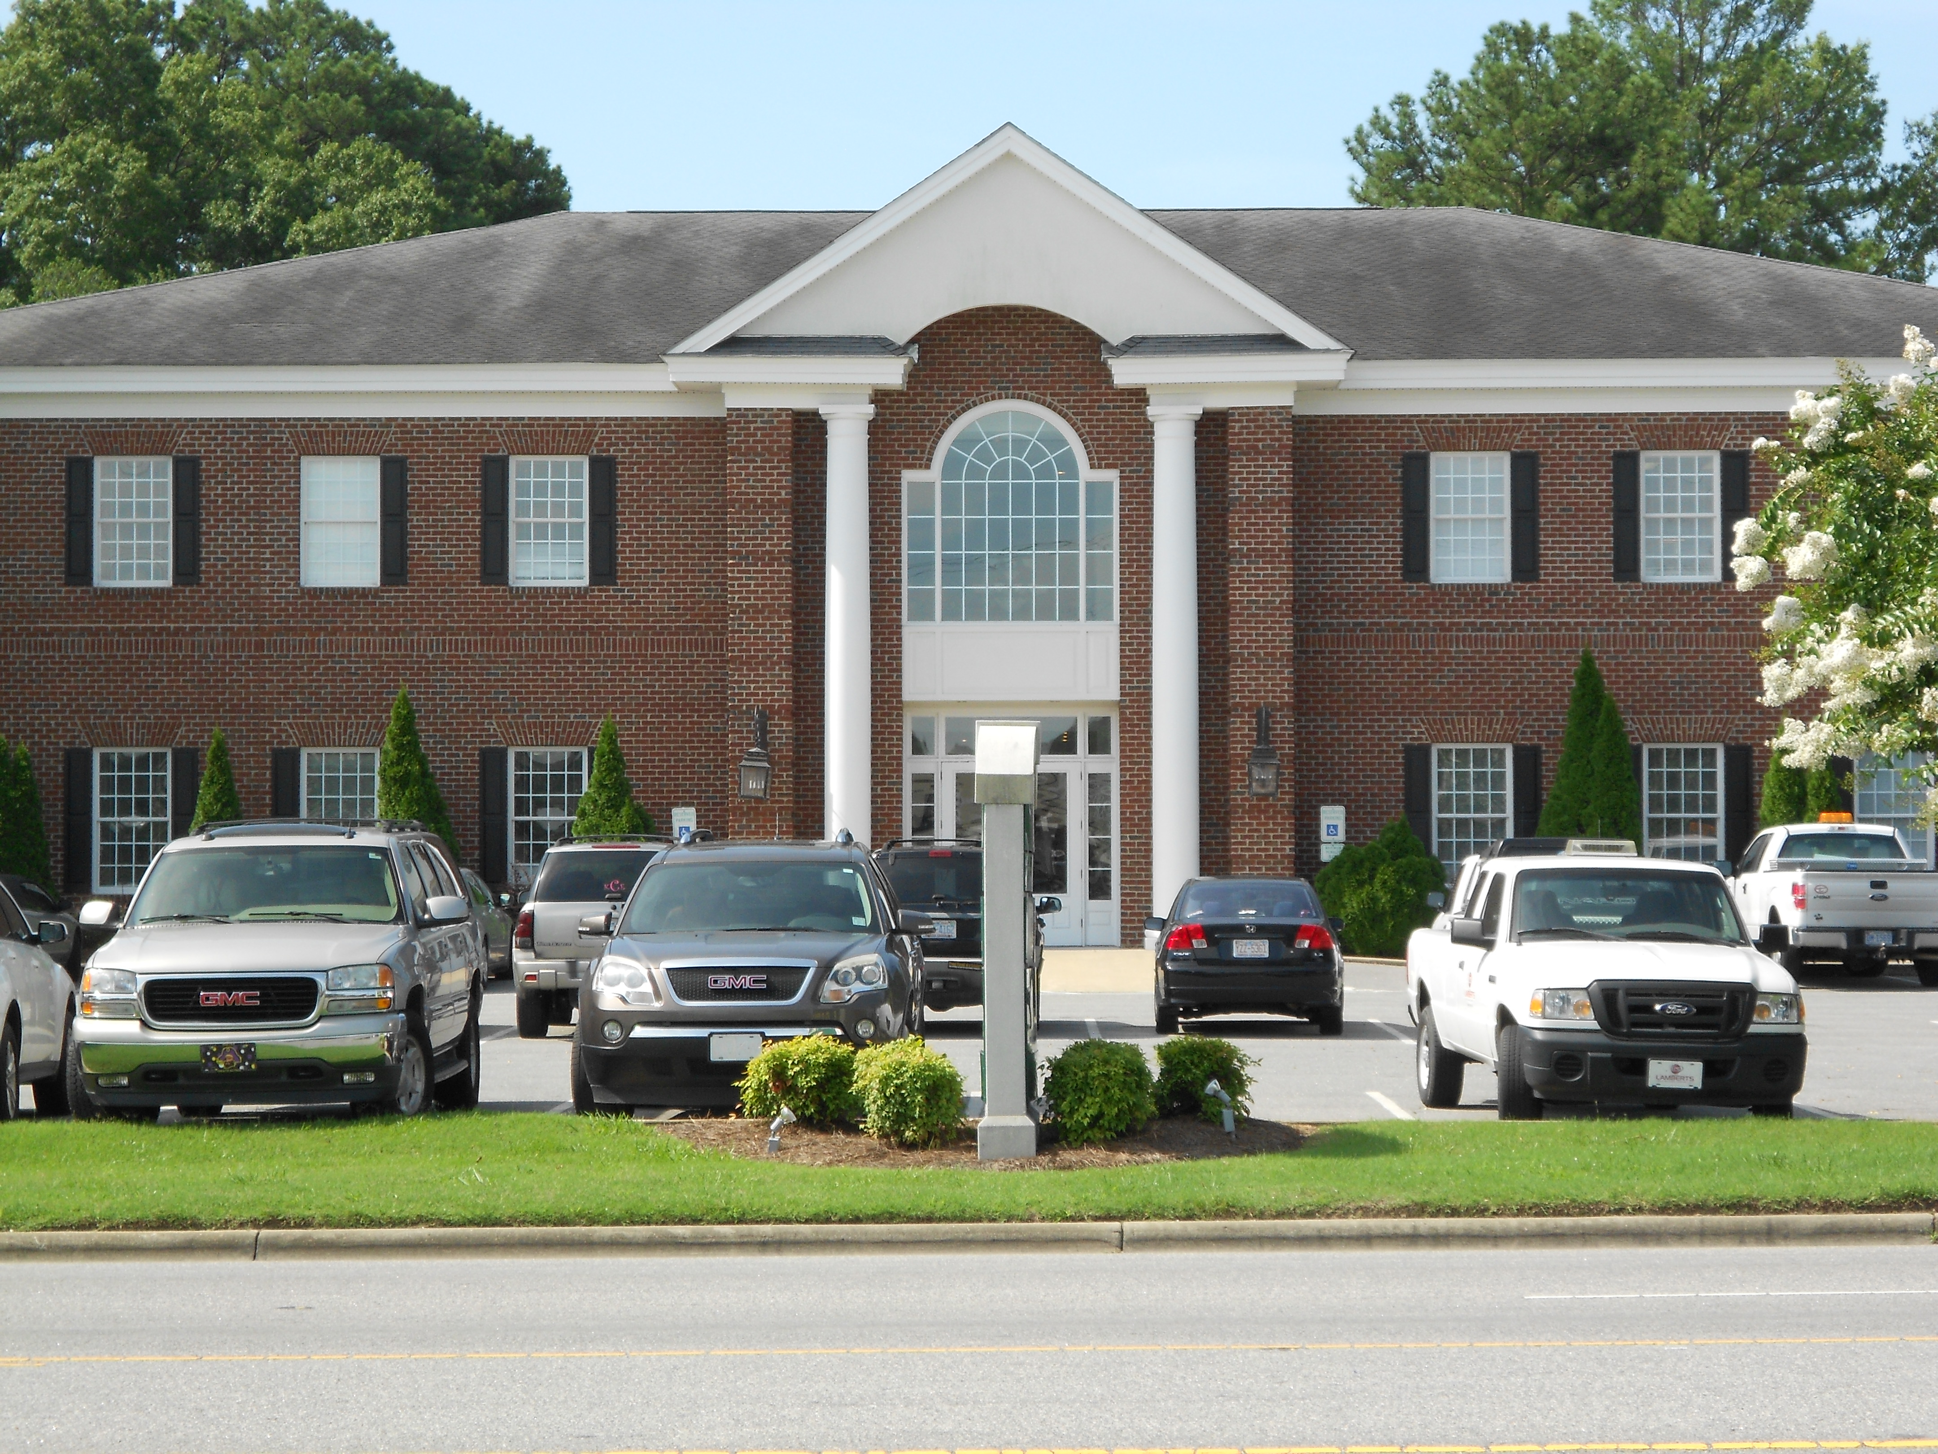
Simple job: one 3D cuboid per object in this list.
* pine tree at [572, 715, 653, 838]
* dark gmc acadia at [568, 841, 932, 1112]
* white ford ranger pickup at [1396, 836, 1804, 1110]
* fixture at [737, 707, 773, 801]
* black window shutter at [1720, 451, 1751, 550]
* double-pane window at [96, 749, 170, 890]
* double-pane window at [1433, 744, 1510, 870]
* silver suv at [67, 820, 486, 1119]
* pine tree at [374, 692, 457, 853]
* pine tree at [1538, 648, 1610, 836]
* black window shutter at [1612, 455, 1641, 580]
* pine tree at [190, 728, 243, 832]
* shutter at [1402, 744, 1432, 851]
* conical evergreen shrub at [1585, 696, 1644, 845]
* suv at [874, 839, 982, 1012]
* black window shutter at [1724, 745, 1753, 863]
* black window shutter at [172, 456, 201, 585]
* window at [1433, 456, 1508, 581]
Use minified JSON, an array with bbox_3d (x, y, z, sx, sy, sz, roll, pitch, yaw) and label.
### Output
[{"bbox_3d":[-4.529,1.330,61.280,1.118,2.987,1.120,0,-2,2],"label":"pine tree"},{"bbox_3d":[-1.287,1.615,30.348,2.000,1.800,5.100,0,-2,1],"label":"dark gmc acadia"},{"bbox_3d":[4.041,1.665,31.273,1.760,1.770,5.160,0,-2,-4],"label":"white ford ranger pickup"},{"bbox_3d":[-2.694,0.334,60.768,0.420,1.180,0.460,0,-2,2],"label":"fixture"},{"bbox_3d":[9.894,-2.718,62.154,0.374,1.701,0.050,0,-2,1],"label":"black window shutter"},{"bbox_3d":[-10.874,1.215,62.564,1.023,1.879,0.120,0,-2,2],"label":"double-pane window"},{"bbox_3d":[6.492,1.163,62.137,1.053,1.899,0.120,0,-2,1],"label":"double-pane window"},{"bbox_3d":[-4.360,1.515,31.250,2.020,1.900,5.100,0,-2,0],"label":"silver suv"},{"bbox_3d":[-7.044,1.169,61.456,1.082,3.363,1.082,0,-1,0],"label":"pine tree"},{"bbox_3d":[7.754,0.926,60.732,1.250,3.850,1.250,0,-2,2],"label":"pine tree"},{"bbox_3d":[8.559,-2.739,62.656,0.370,1.694,0.050,0,-1,0],"label":"black window shutter"},{"bbox_3d":[-9.578,1.437,61.347,1.000,2.900,1.000,0,-2,2],"label":"pine tree"},{"bbox_3d":[5.839,1.157,62.604,0.378,1.880,0.050,0,-1,0],"label":"shutter"},{"bbox_3d":[8.187,1.205,61.334,0.887,3.202,0.887,0,-1,0],"label":"conical evergreen shrub"},{"bbox_3d":[-0.220,1.950,45.250,1.870,1.780,4.700,0,-2,2],"label":"suv"},{"bbox_3d":[9.996,1.161,62.571,0.374,1.869,0.050,0,-1,0],"label":"black window shutter"},{"bbox_3d":[-10.132,-2.660,62.407,0.377,1.689,0.050,0,-2,1],"label":"black window shutter"},{"bbox_3d":[6.479,-2.708,62.212,1.045,1.702,0.120,0,-2,2],"label":"window"}]

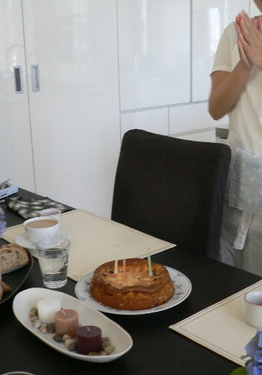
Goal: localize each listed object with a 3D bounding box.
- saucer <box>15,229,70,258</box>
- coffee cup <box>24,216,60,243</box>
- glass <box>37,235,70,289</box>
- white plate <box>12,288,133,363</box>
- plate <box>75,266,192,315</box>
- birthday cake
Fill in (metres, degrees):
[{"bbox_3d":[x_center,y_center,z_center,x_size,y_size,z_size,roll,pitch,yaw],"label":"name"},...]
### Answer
[{"bbox_3d":[-0.244,0.154,1.415,0.155,0.022,0.155,-1,15,0],"label":"saucer"},{"bbox_3d":[-0.247,0.127,1.404,0.100,0.062,0.100,-1,15,0],"label":"coffee cup"},{"bbox_3d":[-0.178,0.178,1.172,0.077,0.098,0.077,-1,15,0],"label":"glass"},{"bbox_3d":[-0.118,0.265,0.941,0.131,0.043,0.322,-14,19,-40],"label":"white plate"},{"bbox_3d":[0.006,0.227,1.110,0.255,0.025,0.255,-1,15,0],"label":"plate"},{"bbox_3d":[0.004,0.205,1.110,0.187,0.047,0.187,-1,15,0],"label":"birthday cake"}]

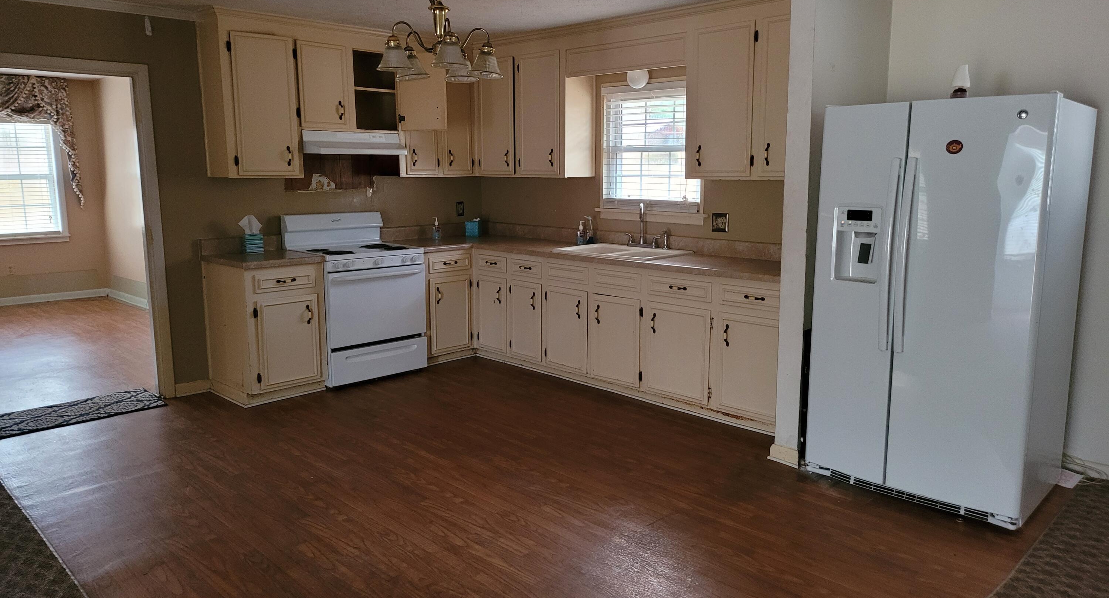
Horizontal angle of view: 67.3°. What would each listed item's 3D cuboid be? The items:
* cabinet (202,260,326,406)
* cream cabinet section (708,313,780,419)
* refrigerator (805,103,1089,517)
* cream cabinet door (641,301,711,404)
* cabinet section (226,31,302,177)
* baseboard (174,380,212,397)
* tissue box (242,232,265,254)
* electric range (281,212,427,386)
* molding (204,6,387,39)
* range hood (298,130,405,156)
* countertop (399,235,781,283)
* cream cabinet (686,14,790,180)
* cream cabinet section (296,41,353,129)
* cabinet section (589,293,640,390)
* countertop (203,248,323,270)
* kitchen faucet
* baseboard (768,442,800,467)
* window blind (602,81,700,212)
[{"bbox_3d":[-1.917,0.190,5.532,0.545,0.874,0.620,-9,13,-44],"label":"cabinet"},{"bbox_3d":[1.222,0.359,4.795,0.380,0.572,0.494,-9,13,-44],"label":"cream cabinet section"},{"bbox_3d":[1.769,0.018,3.773,0.905,1.760,0.790,8,12,42],"label":"refrigerator"},{"bbox_3d":[0.745,0.319,5.050,0.050,0.573,0.480,-9,13,-44],"label":"cream cabinet door"},{"bbox_3d":[-1.925,-1.240,5.383,0.440,0.877,0.280,-9,13,-44],"label":"cabinet section"},{"bbox_3d":[-2.400,0.589,5.536,0.225,0.084,0.022,-9,13,-44],"label":"baseboard"},{"bbox_3d":[-2.027,-0.371,5.602,0.114,0.132,0.114,-6,11,-32],"label":"tissue box"},{"bbox_3d":[-1.406,-0.032,5.914,0.765,1.120,0.680,-9,13,-44],"label":"electric range"},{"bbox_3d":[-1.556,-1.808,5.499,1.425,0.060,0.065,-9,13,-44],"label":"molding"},{"bbox_3d":[-1.465,-1.093,5.890,0.762,0.152,0.470,-9,13,-44],"label":"range hood"},{"bbox_3d":[0.178,-0.281,5.580,1.110,0.042,3.400,-9,13,-44],"label":"countertop"},{"bbox_3d":[1.274,-1.174,4.896,0.327,0.937,0.970,-9,13,-44],"label":"cream cabinet"},{"bbox_3d":[-1.618,-1.436,5.658,0.391,0.564,0.280,-9,13,-44],"label":"cream cabinet section"},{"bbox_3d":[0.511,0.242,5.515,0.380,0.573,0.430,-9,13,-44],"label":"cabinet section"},{"bbox_3d":[-1.906,-0.262,5.436,0.555,0.045,0.630,-9,13,-44],"label":"countertop"},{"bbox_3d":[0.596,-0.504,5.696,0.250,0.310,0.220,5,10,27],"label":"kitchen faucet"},{"bbox_3d":[1.143,0.776,4.157,0.030,0.085,0.180,-9,13,-44],"label":"baseboard"},{"bbox_3d":[0.659,-1.042,5.761,0.060,0.858,0.870,-9,13,-44],"label":"window blind"}]

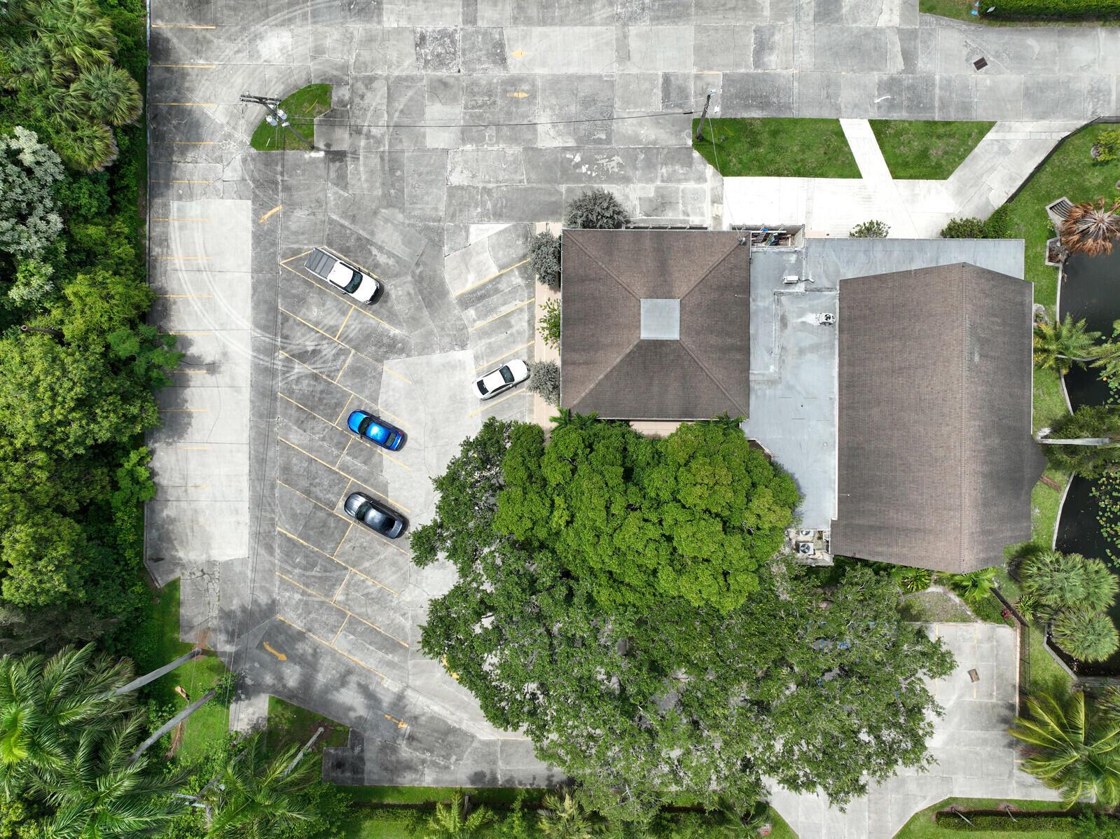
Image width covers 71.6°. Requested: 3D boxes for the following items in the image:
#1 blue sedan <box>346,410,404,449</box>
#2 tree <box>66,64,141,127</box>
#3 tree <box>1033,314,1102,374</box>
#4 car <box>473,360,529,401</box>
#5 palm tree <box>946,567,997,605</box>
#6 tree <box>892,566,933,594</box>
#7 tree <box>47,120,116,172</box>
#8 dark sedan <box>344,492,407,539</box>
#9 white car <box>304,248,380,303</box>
[{"bbox_3d":[-14.283,0.772,60.080,4.520,1.440,1.810,27,90,0],"label":"blue sedan"},{"bbox_3d":[-32.709,-23.368,57.750,5.100,6.100,4.500,0,90,0],"label":"tree"},{"bbox_3d":[37.497,-5.565,58.600,5.100,4.500,4.600,0,90,0],"label":"tree"},{"bbox_3d":[-4.605,-3.149,60.080,4.600,1.450,1.820,-27,90,0],"label":"car"},{"bbox_3d":[31.060,12.497,59.300,3.850,3.000,3.100,0,90,0],"label":"palm tree"},{"bbox_3d":[27.064,12.207,59.800,3.100,2.100,2.500,0,90,0],"label":"tree"},{"bbox_3d":[-34.620,-19.833,58.000,4.900,5.600,4.100,0,90,0],"label":"tree"},{"bbox_3d":[-14.372,7.362,60.080,4.850,1.470,1.880,29,90,0],"label":"dark sedan"},{"bbox_3d":[-16.854,-11.114,59.900,5.850,1.900,2.030,29,90,0],"label":"white car"}]

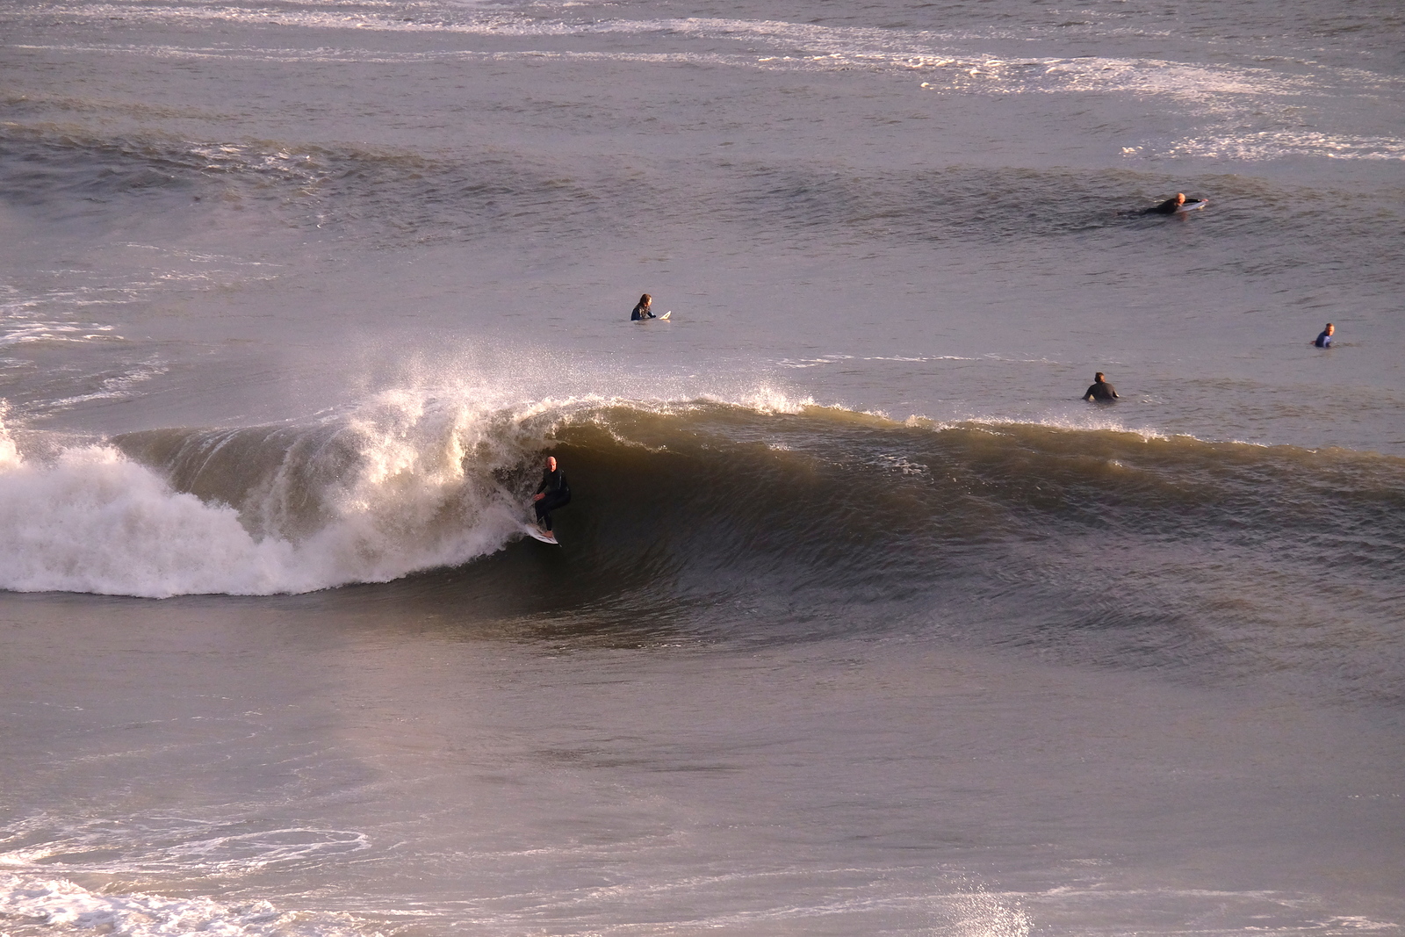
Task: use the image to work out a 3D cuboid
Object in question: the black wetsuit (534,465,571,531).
[{"bbox_3d":[-2.337,0.470,210.000,0.520,0.990,0.560,5,8,41],"label":"black wetsuit"}]

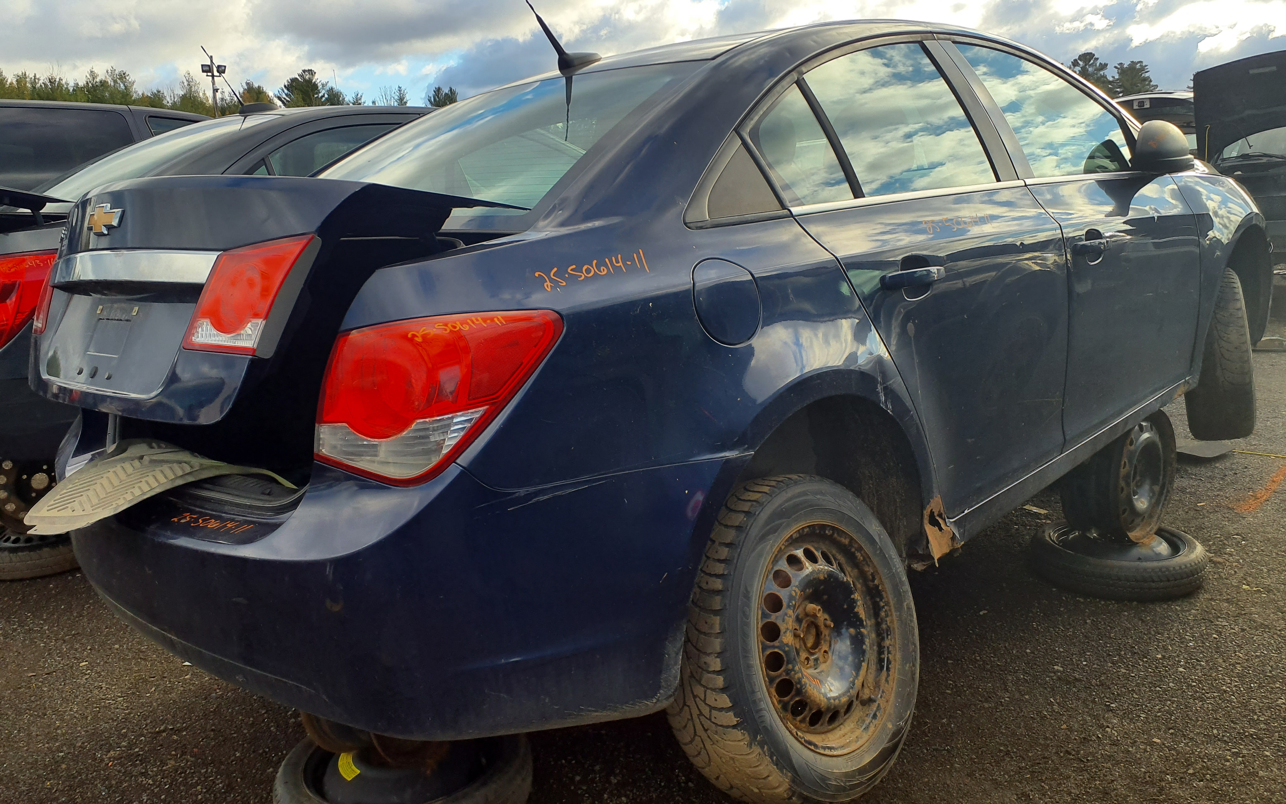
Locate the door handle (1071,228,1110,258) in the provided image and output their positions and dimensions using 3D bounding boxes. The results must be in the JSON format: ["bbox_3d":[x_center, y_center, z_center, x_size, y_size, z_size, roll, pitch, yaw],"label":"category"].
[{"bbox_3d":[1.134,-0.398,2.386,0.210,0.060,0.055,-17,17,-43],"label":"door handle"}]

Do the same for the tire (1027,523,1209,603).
[{"bbox_3d":[1.718,0.557,3.433,0.567,0.122,0.567,-16,15,-41],"label":"tire"}]

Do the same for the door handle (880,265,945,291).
[{"bbox_3d":[0.563,-0.258,1.970,0.207,0.037,0.050,-17,16,-41],"label":"door handle"}]

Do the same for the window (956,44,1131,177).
[{"bbox_3d":[1.161,-0.799,2.620,0.820,0.410,0.040,-17,-9,-43],"label":"window"}]

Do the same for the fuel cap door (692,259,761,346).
[{"bbox_3d":[0.142,-0.169,1.609,0.157,0.155,0.025,-15,7,-37],"label":"fuel cap door"}]

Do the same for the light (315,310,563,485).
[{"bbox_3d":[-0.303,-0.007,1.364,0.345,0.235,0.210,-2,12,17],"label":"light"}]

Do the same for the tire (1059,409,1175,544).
[{"bbox_3d":[1.689,0.249,3.361,0.467,0.467,0.205,-17,16,-41],"label":"tire"}]

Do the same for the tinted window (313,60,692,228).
[{"bbox_3d":[-0.428,-0.585,2.209,1.250,0.090,0.780,7,41,46],"label":"tinted window"}]

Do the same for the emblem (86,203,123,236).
[{"bbox_3d":[-0.915,-0.310,1.609,0.020,0.055,0.155,5,1,-45],"label":"emblem"}]

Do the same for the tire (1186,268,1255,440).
[{"bbox_3d":[2.178,-0.181,3.610,0.215,0.650,0.650,-7,10,30],"label":"tire"}]

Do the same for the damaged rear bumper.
[{"bbox_3d":[-0.673,0.207,1.911,0.630,0.520,1.760,-17,17,-43],"label":"damaged rear bumper"}]

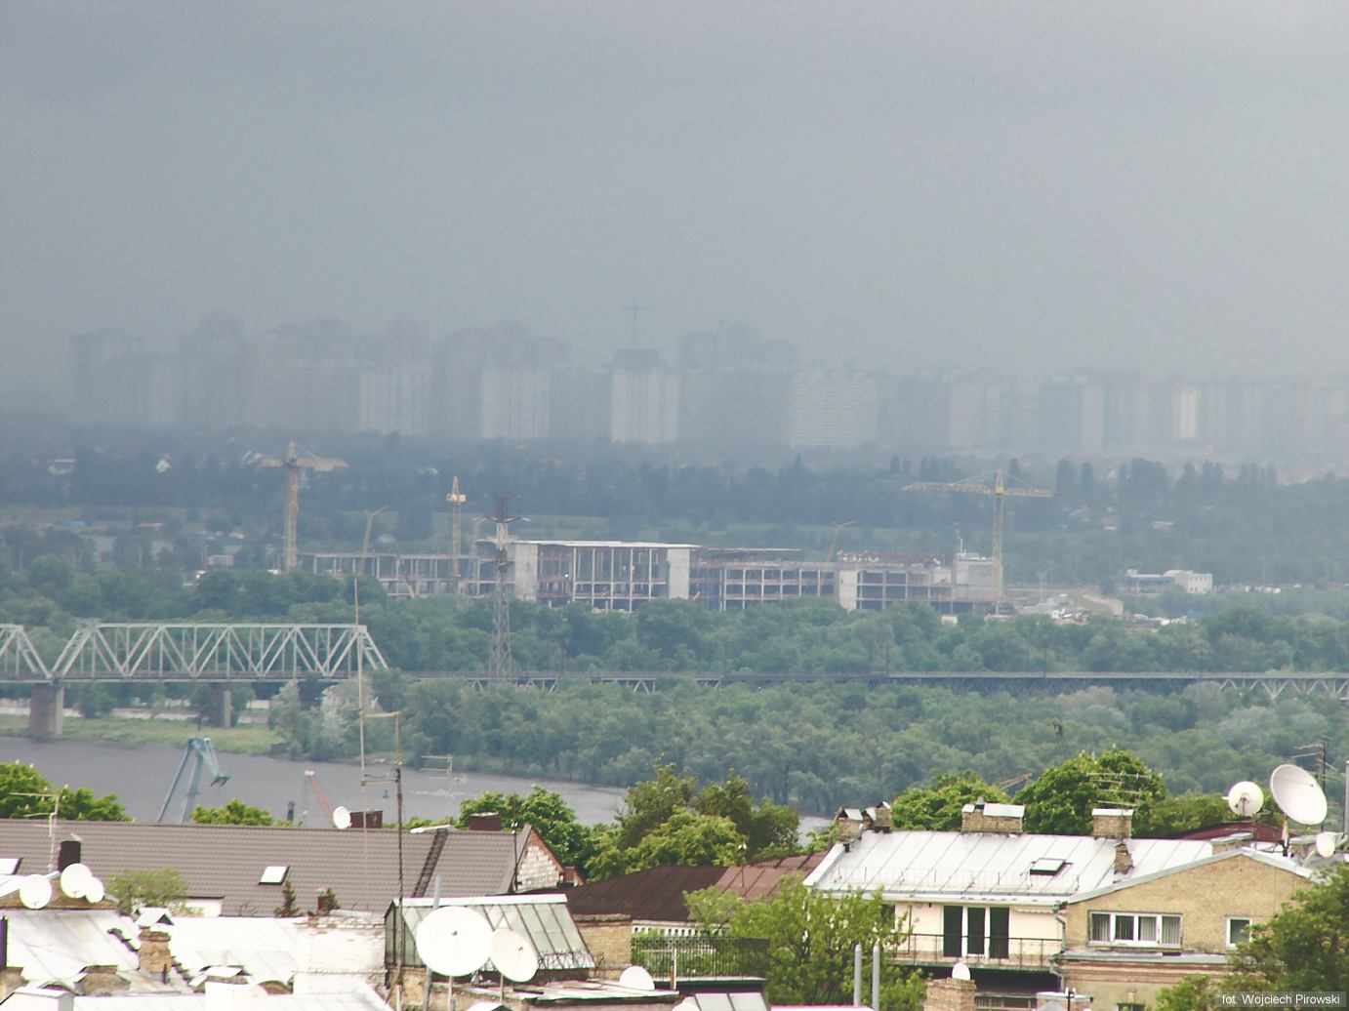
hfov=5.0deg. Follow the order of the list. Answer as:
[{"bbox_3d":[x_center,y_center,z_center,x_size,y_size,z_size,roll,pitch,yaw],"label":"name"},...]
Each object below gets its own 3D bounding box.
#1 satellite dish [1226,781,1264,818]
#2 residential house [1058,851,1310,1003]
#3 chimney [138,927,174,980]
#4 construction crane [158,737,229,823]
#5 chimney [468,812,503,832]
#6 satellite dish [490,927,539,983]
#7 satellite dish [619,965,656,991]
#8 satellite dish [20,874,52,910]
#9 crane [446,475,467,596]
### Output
[{"bbox_3d":[23.345,12.000,630.000,1.440,1.440,0.500,1,7,0],"label":"satellite dish"},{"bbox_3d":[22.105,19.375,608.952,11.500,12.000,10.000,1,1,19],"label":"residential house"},{"bbox_3d":[-16.551,14.292,492.000,0.800,1.720,0.680,0,1,-30],"label":"chimney"},{"bbox_3d":[-105.661,68.447,3300.313,24.000,38.000,12.000,1,1,32],"label":"construction crane"},{"bbox_3d":[-7.512,12.598,611.000,1.250,1.000,0.650,1,1,17],"label":"chimney"},{"bbox_3d":[-4.984,13.993,480.000,1.870,1.870,0.500,0,-15,-36],"label":"satellite dish"},{"bbox_3d":[-1.200,15.376,495.000,1.180,1.280,0.420,0,-7,-25],"label":"satellite dish"},{"bbox_3d":[-20.979,12.703,507.000,1.030,1.100,0.420,1,-5,2],"label":"satellite dish"},{"bbox_3d":[-78.140,11.687,5490.363,7.000,44.000,50.000,1,1,-5],"label":"crane"}]

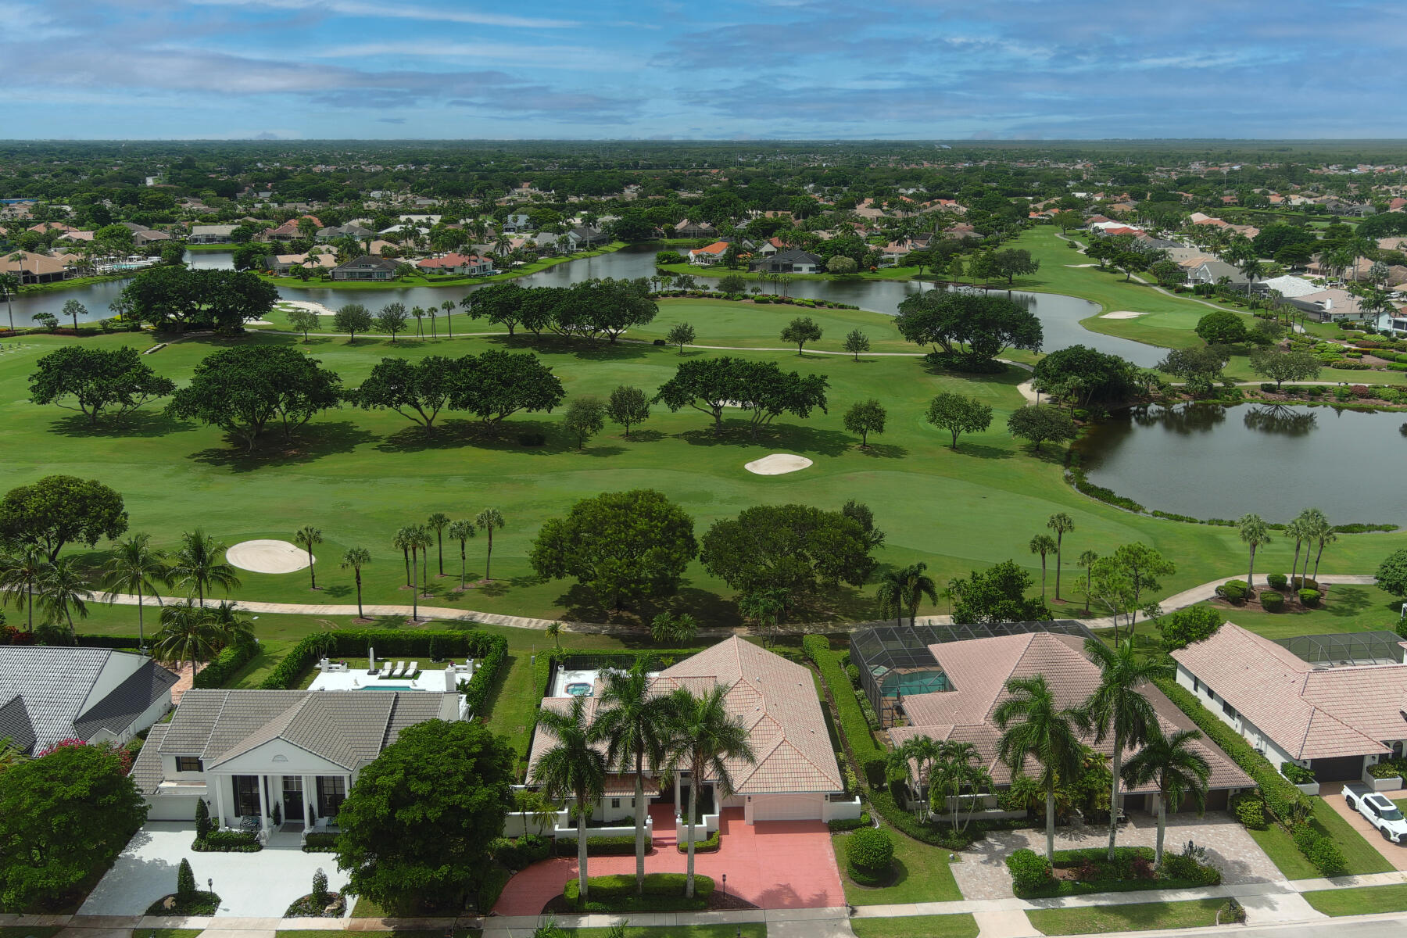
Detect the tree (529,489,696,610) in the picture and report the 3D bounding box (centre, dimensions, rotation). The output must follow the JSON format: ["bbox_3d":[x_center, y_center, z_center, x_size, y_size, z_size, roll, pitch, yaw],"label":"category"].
[{"bbox_3d":[-9.640,9.090,120.090,17.790,12.970,17.790,-1,16,-5],"label":"tree"}]

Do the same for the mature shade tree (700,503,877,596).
[{"bbox_3d":[9.458,9.194,125.820,19.150,10.440,16.270,0,16,0],"label":"mature shade tree"}]

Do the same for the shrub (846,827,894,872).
[{"bbox_3d":[11.655,26.680,79.314,3.400,3.100,3.400,0,16,0],"label":"shrub"}]

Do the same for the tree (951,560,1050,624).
[{"bbox_3d":[30.303,13.316,115.500,10.020,8.350,9.020,0,16,0],"label":"tree"}]

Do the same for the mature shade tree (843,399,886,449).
[{"bbox_3d":[26.785,-7.653,189.498,7.087,8.217,7.087,2,17,8],"label":"mature shade tree"}]

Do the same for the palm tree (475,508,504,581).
[{"bbox_3d":[-24.479,8.722,130.654,3.210,8.620,3.210,0,16,0],"label":"palm tree"}]

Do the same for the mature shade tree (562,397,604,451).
[{"bbox_3d":[-19.420,-7.300,183.300,6.710,8.880,6.710,-2,16,-6],"label":"mature shade tree"}]

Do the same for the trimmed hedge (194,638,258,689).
[{"bbox_3d":[-42.150,17.295,99.686,1.600,1.950,8.400,1,16,3],"label":"trimmed hedge"}]

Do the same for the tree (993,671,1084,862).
[{"bbox_3d":[20.993,19.451,71.861,5.524,13.452,5.524,0,16,0],"label":"tree"}]

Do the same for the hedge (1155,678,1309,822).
[{"bbox_3d":[43.070,22.640,93.690,1.800,1.800,19.770,-2,16,-6],"label":"hedge"}]

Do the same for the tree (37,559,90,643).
[{"bbox_3d":[-62.942,13.203,112.307,5.250,9.500,5.250,0,16,0],"label":"tree"}]

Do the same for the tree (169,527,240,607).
[{"bbox_3d":[-49.921,12.226,114.354,6.755,12.529,6.755,-8,18,-25],"label":"tree"}]

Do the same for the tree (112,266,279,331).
[{"bbox_3d":[-131.890,-43.890,294.930,37.770,16.340,30.220,-7,18,-23],"label":"tree"}]

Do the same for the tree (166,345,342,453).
[{"bbox_3d":[-75.260,-12.170,187.720,27.070,15.760,24.360,-7,18,-21],"label":"tree"}]

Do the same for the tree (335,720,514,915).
[{"bbox_3d":[-18.186,22.698,74.872,11.520,12.330,11.520,0,16,0],"label":"tree"}]

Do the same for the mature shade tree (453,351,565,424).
[{"bbox_3d":[-33.330,-12.580,190.950,19.110,14.690,18.160,-3,17,-10],"label":"mature shade tree"}]

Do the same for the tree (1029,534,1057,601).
[{"bbox_3d":[36.428,11.205,122.082,2.820,8.690,2.820,0,16,0],"label":"tree"}]

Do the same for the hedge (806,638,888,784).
[{"bbox_3d":[11.550,19.131,93.138,1.800,2.050,21.702,-2,16,-5],"label":"hedge"}]

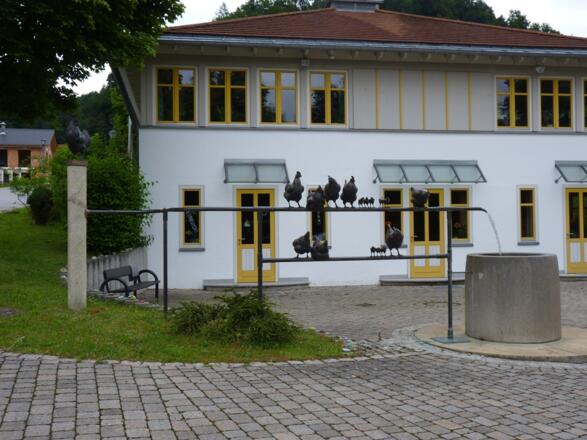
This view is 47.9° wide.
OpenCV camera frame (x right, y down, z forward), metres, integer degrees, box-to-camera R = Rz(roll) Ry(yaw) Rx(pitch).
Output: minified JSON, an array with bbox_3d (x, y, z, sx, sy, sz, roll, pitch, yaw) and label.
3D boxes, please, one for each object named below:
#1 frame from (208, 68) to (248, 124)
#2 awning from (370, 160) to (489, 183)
[{"bbox_3d":[-1.581,-2.997,15.993,0.948,1.338,0.100,-1,-1,-10],"label":"frame"},{"bbox_3d":[3.408,-1.222,16.514,2.802,0.611,0.600,-1,-1,-10],"label":"awning"}]

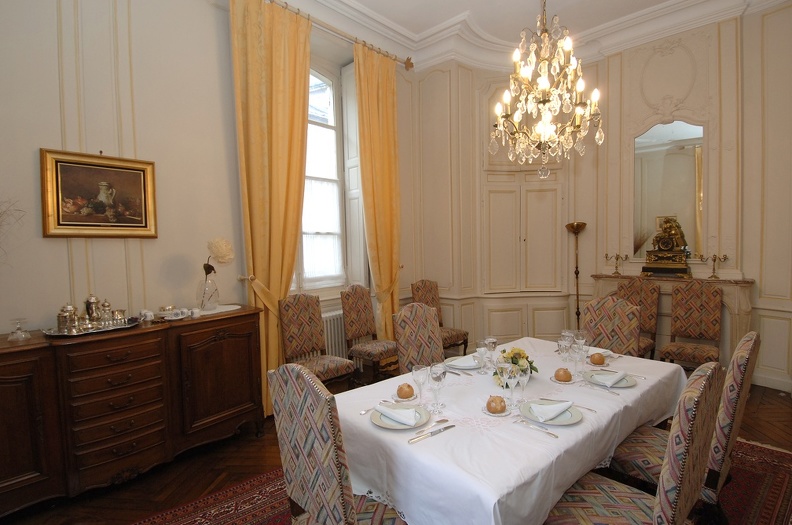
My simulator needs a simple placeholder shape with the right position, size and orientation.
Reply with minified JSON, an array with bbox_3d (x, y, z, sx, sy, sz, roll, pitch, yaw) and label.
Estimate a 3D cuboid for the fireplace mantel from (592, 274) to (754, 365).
[{"bbox_3d":[3.024,0.700,4.415,1.507,1.109,0.340,1,4,43],"label":"fireplace mantel"}]

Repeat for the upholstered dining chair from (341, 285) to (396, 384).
[{"bbox_3d":[-0.255,0.804,4.260,0.600,1.100,0.470,1,4,44],"label":"upholstered dining chair"}]

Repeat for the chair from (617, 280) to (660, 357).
[{"bbox_3d":[2.433,0.736,4.127,0.600,1.100,0.470,-4,4,-39],"label":"chair"}]

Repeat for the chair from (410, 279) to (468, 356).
[{"bbox_3d":[0.507,0.760,4.768,0.470,1.100,0.600,-3,3,-33],"label":"chair"}]

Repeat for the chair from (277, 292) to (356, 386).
[{"bbox_3d":[-0.717,0.846,3.613,0.600,1.100,0.470,1,4,44],"label":"chair"}]

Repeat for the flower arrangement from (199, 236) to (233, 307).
[{"bbox_3d":[-1.512,0.093,3.330,0.290,0.580,0.230,-3,3,-24],"label":"flower arrangement"}]

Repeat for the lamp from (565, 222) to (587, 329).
[{"bbox_3d":[2.296,0.372,5.013,0.270,1.758,0.270,0,3,25],"label":"lamp"}]

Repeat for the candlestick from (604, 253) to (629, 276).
[{"bbox_3d":[2.638,0.020,4.722,0.240,0.260,0.100,1,4,43],"label":"candlestick"}]

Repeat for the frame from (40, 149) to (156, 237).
[{"bbox_3d":[-2.100,-0.464,2.834,0.060,0.580,0.680,1,4,42],"label":"frame"}]

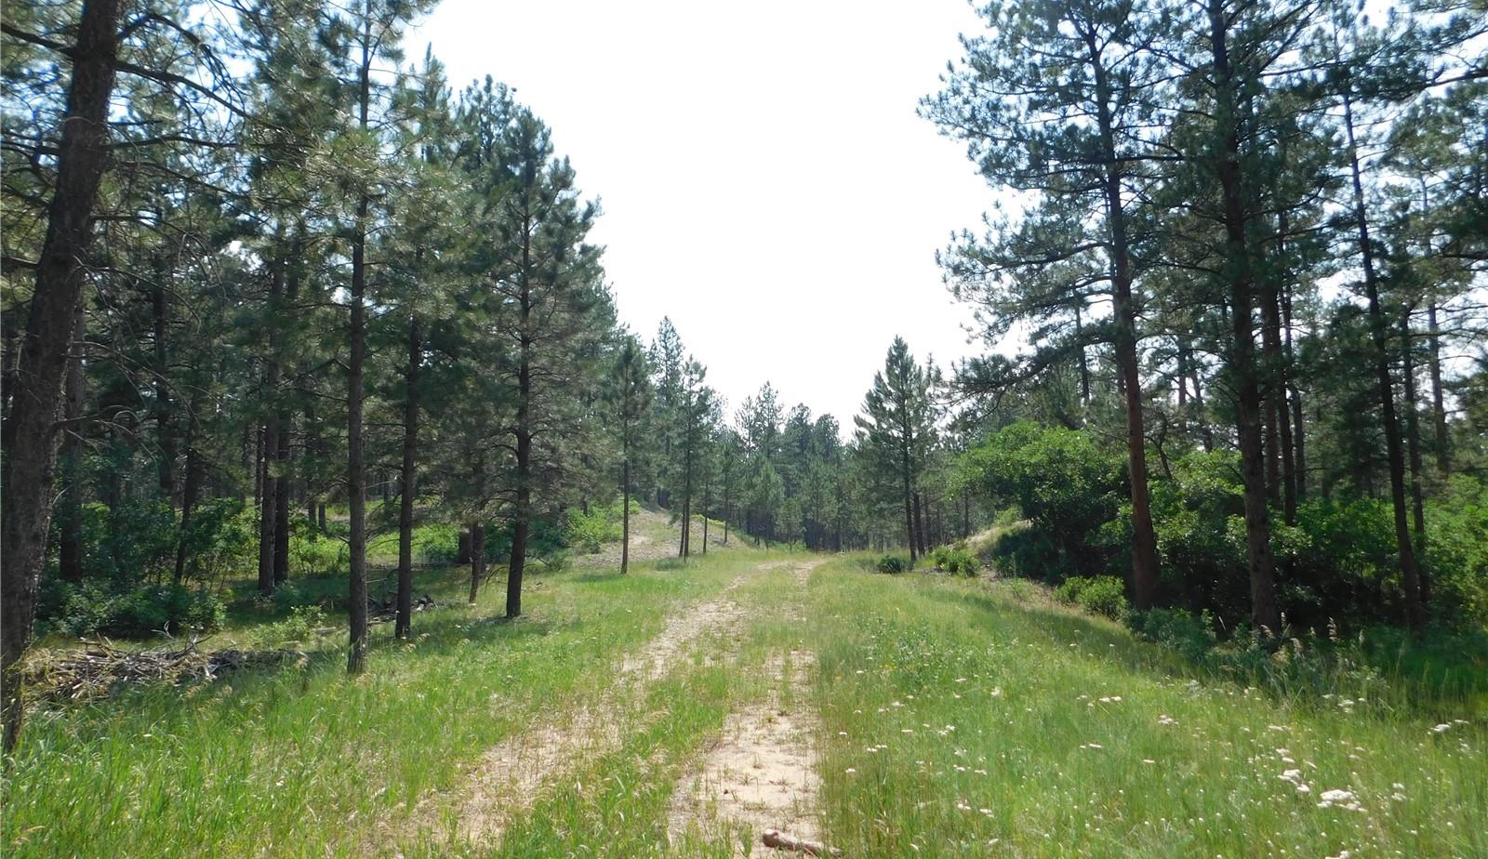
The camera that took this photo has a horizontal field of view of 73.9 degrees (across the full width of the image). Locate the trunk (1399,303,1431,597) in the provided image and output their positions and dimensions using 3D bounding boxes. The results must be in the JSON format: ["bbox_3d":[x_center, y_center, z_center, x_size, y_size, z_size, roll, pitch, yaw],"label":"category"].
[{"bbox_3d":[12.966,0.446,19.118,0.300,5.885,0.260,-1,-6,0],"label":"trunk"}]

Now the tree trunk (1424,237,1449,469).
[{"bbox_3d":[20.695,-2.263,29.538,0.341,7.359,0.341,-4,-9,35],"label":"tree trunk"}]

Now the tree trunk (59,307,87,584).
[{"bbox_3d":[-13.089,0.309,19.298,0.420,5.513,0.400,-1,-6,0],"label":"tree trunk"}]

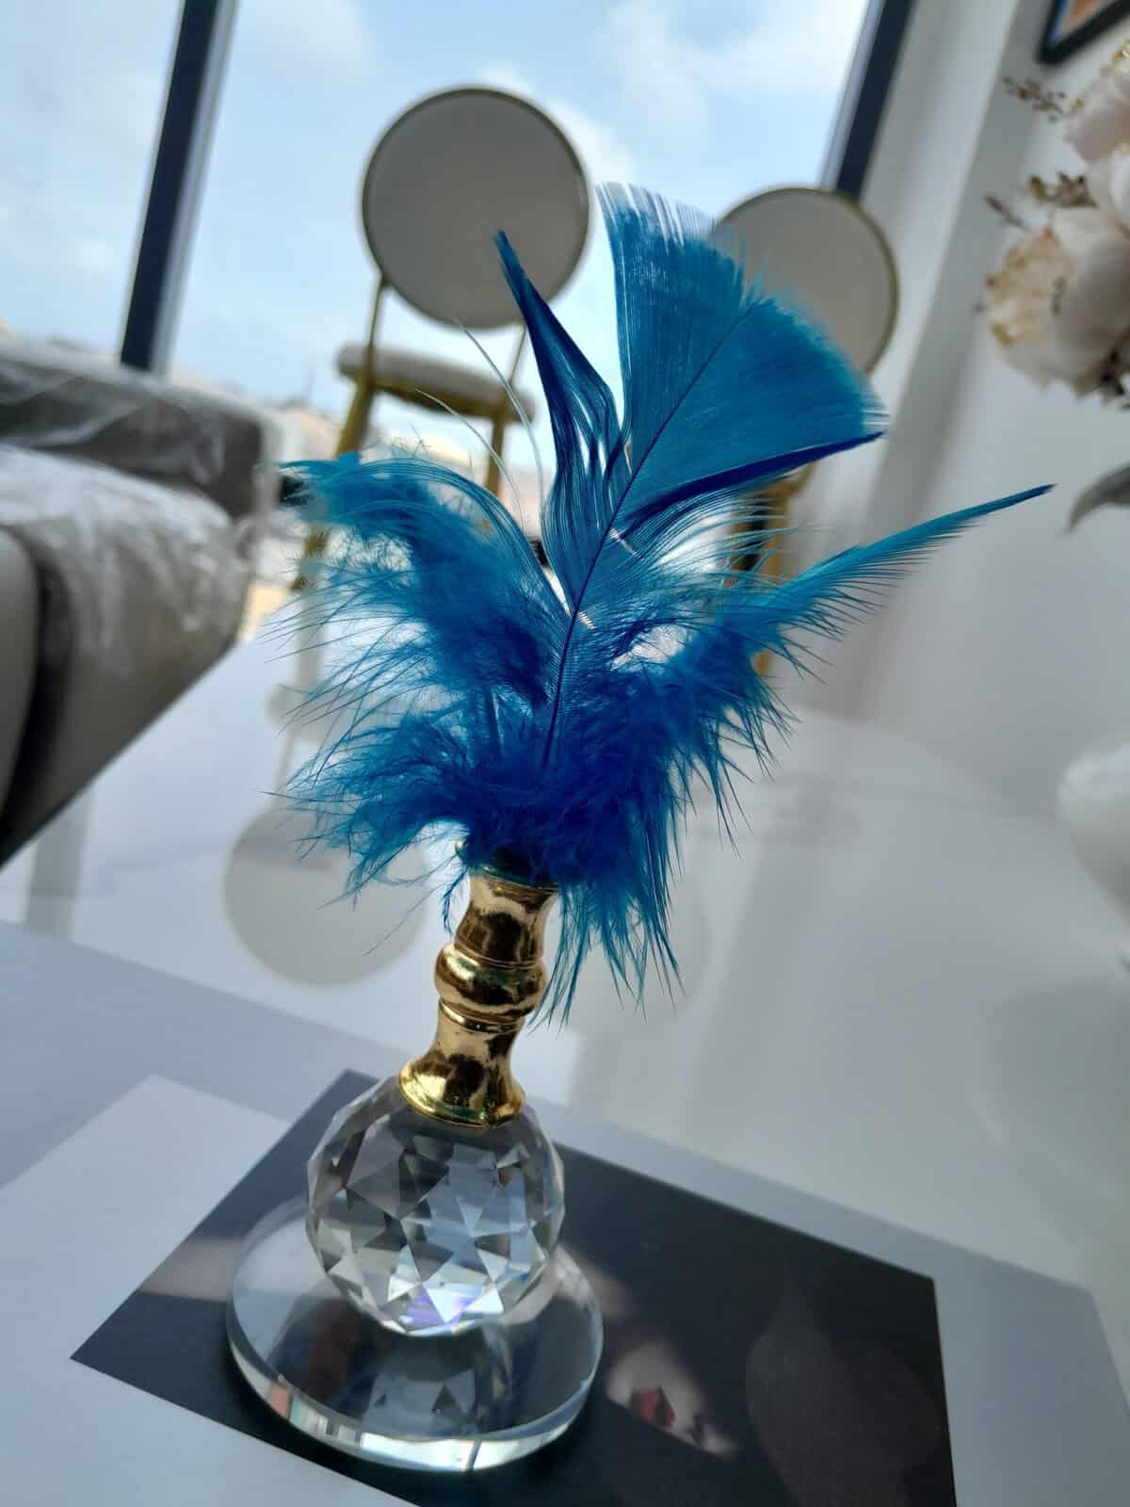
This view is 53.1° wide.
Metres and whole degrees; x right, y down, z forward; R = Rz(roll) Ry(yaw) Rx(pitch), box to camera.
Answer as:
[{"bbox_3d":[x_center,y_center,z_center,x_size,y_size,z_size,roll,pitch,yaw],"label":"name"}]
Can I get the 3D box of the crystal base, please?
[{"bbox_3d":[-0.025,0.093,0.192,0.063,0.005,0.063,14,10,0],"label":"crystal base"}]

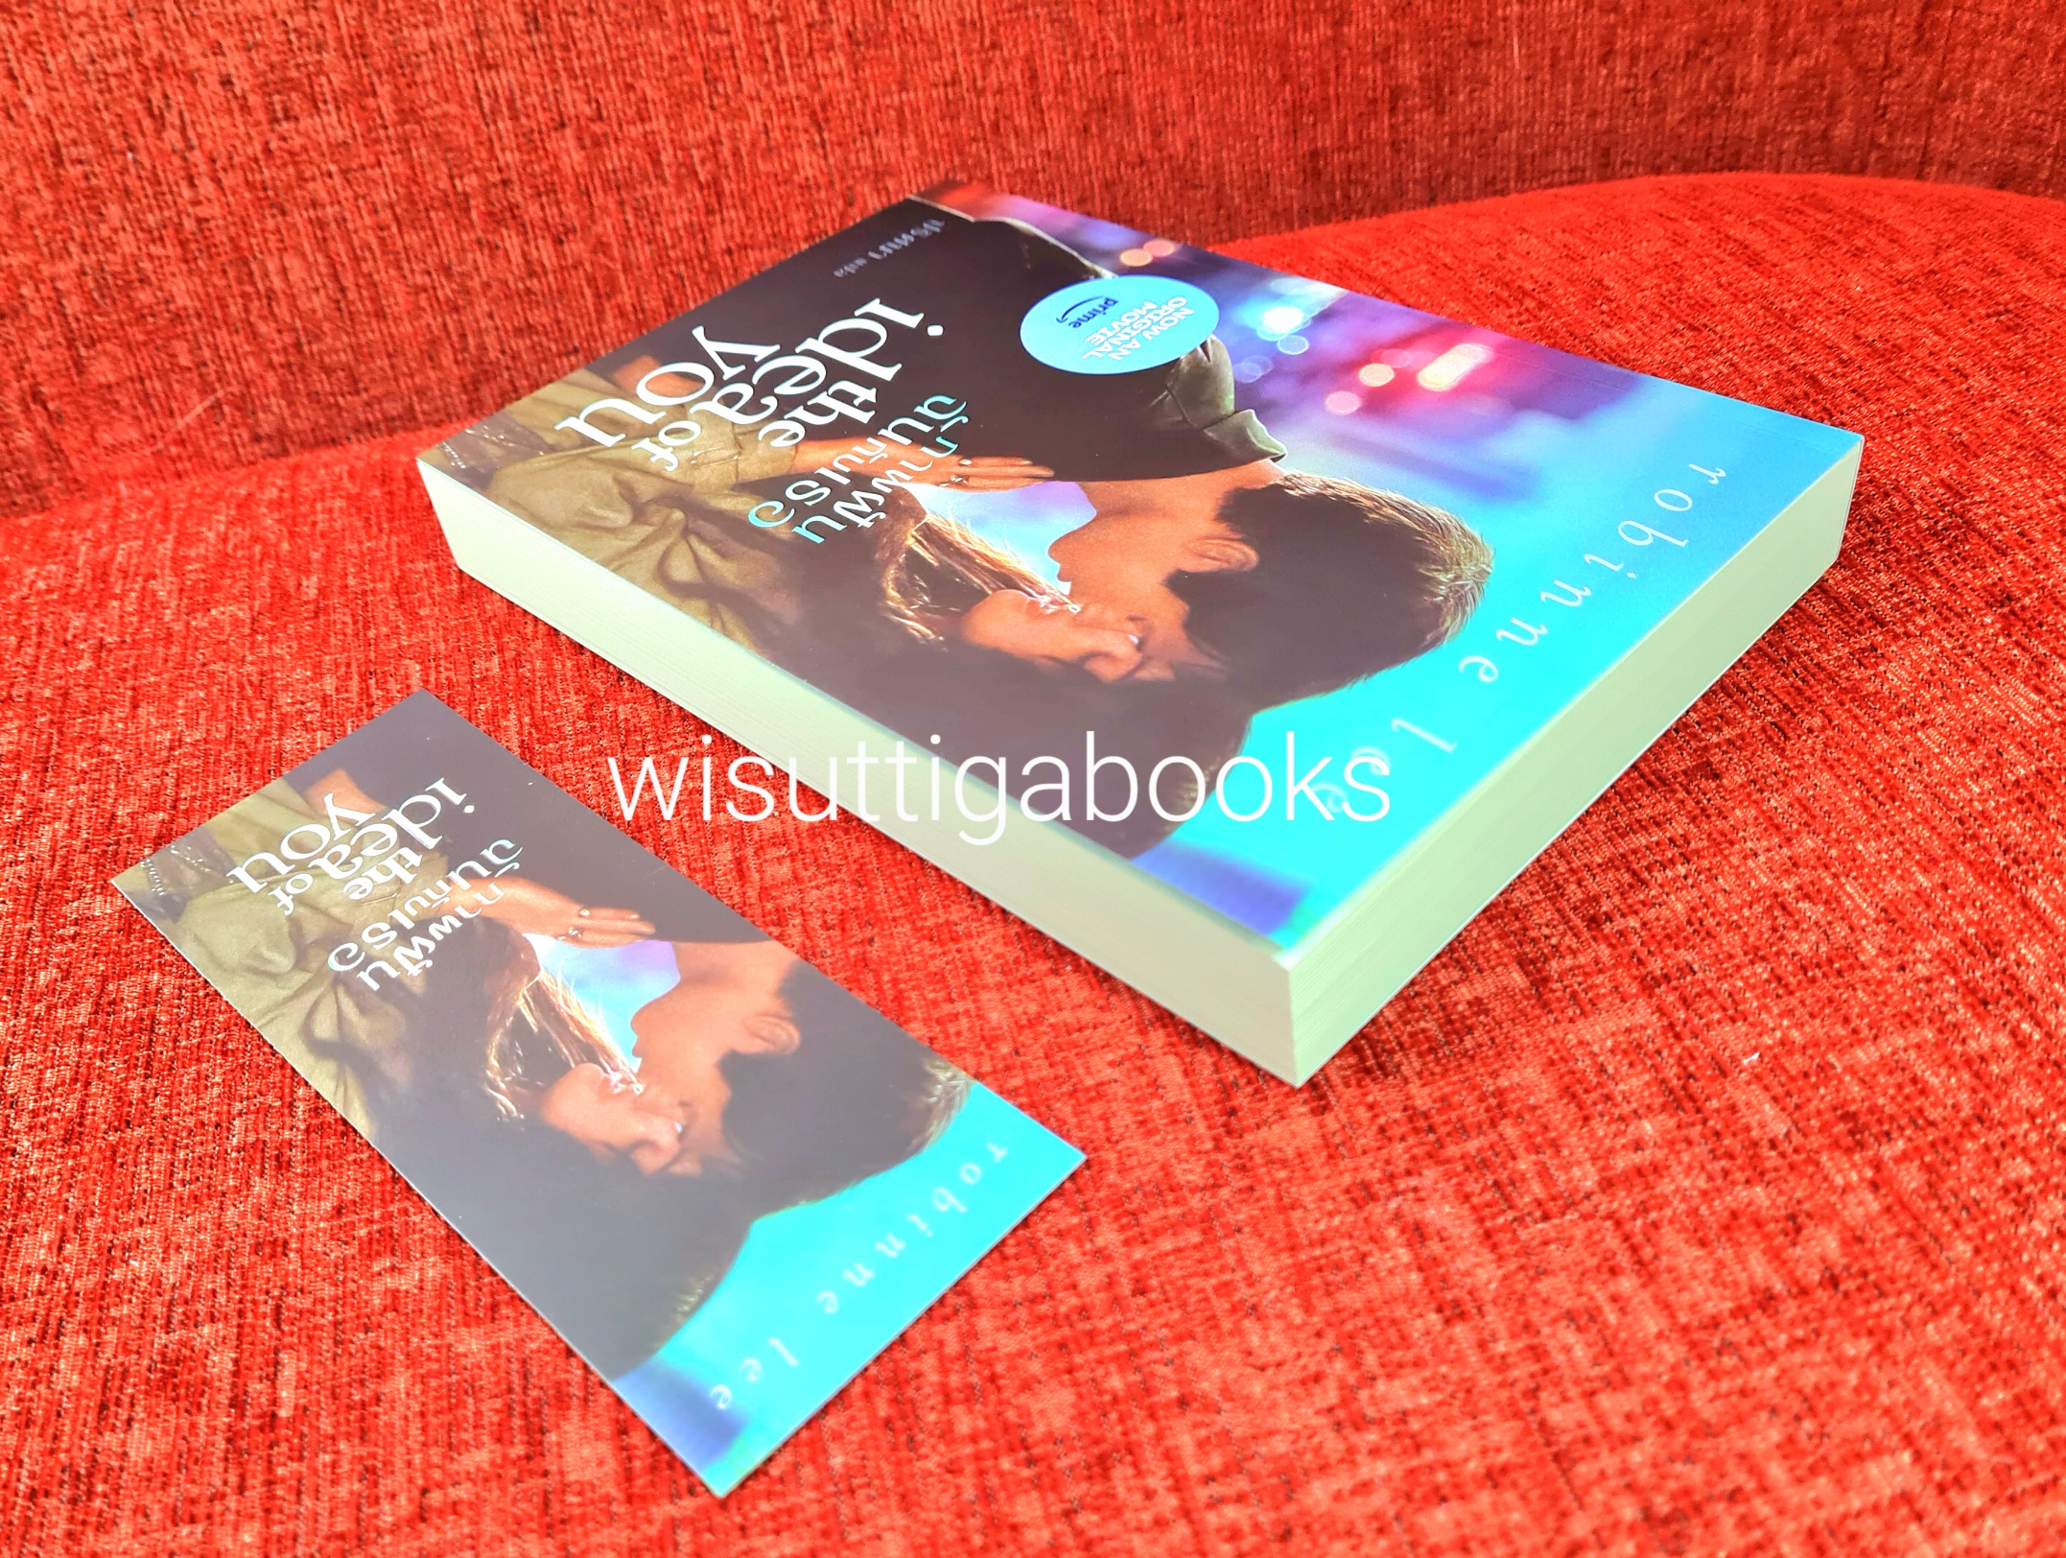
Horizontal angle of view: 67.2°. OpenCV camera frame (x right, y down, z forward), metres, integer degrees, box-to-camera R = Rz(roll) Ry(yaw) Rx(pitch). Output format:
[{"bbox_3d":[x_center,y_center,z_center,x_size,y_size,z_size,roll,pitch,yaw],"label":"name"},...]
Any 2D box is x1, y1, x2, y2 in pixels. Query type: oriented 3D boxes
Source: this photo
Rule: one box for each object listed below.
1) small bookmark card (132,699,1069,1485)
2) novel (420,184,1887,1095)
[{"bbox_3d":[-0.069,0.031,0.216,0.151,0.002,0.056,28,51,33],"label":"small bookmark card"},{"bbox_3d":[0.007,-0.050,0.278,0.210,0.024,0.142,29,54,36],"label":"novel"}]

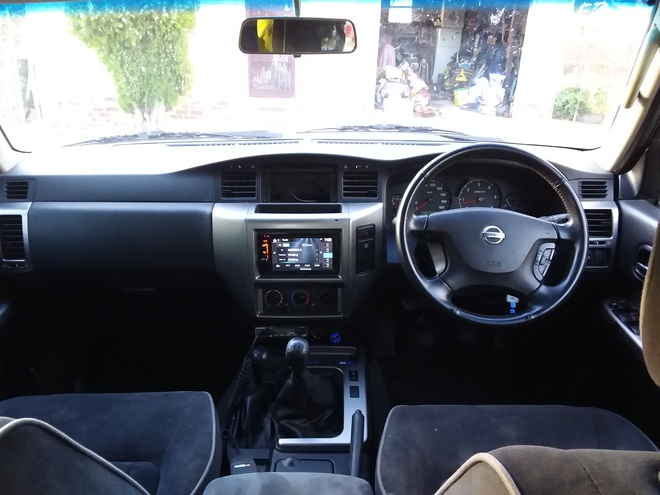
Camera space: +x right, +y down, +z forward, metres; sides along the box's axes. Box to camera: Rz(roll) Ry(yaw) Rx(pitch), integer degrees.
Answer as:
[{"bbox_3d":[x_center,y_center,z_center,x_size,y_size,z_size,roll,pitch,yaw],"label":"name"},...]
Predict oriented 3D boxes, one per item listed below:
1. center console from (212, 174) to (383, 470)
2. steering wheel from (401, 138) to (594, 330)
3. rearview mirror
[{"bbox_3d":[-0.063,0.135,1.067,0.380,0.500,0.580,0,20,0],"label":"center console"},{"bbox_3d":[0.332,-0.027,1.125,0.385,0.385,0.100,2,-13,4],"label":"steering wheel"},{"bbox_3d":[-0.067,-0.427,1.075,0.242,0.067,0.042,-7,25,-19],"label":"rearview mirror"}]

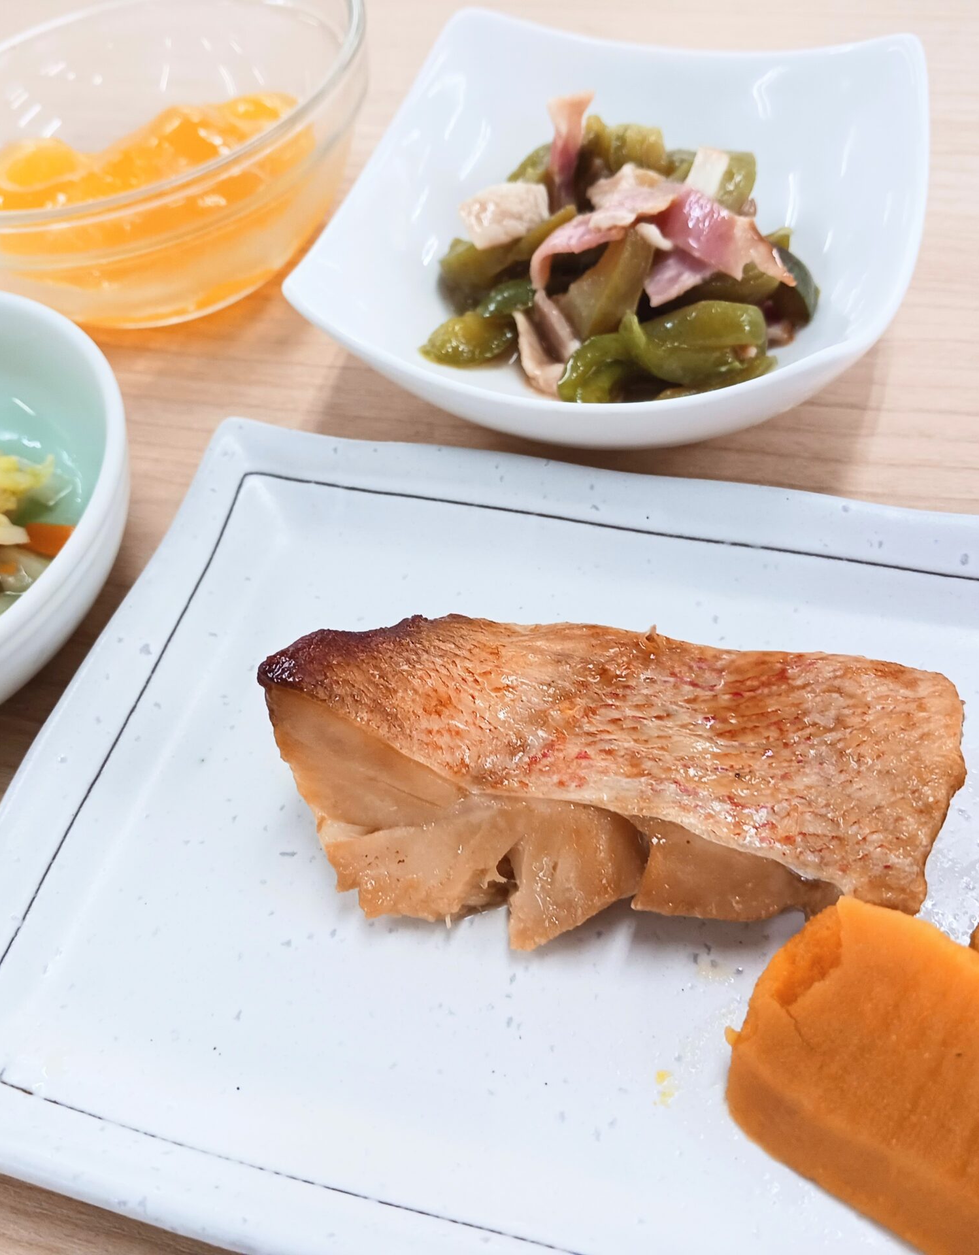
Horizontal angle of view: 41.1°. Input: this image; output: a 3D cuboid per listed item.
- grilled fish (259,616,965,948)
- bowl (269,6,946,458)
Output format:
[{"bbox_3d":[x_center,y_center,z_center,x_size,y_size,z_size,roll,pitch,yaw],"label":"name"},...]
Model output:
[{"bbox_3d":[0.017,0.023,0.199,0.108,0.025,0.049,4,54,13],"label":"grilled fish"},{"bbox_3d":[0.027,-0.076,0.270,0.116,0.047,0.116,11,56,18],"label":"bowl"}]

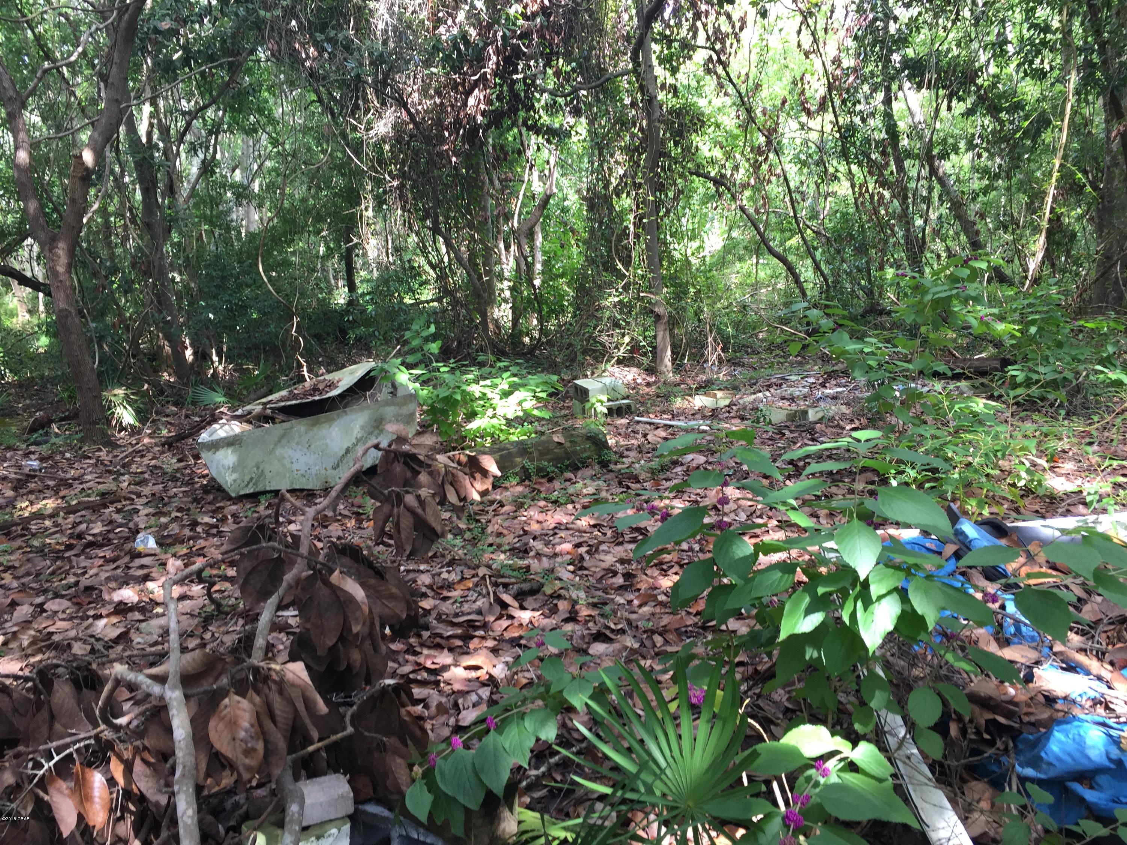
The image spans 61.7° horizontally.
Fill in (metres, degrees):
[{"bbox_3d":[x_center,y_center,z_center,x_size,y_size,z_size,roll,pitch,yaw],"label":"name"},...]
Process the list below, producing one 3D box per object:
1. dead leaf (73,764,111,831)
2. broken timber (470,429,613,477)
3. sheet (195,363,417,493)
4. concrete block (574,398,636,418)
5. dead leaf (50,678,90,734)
[{"bbox_3d":[-1.075,0.853,2.150,0.068,0.155,0.035,-17,0,-31],"label":"dead leaf"},{"bbox_3d":[-0.150,0.248,7.405,1.180,0.260,0.280,-6,12,-32],"label":"broken timber"},{"bbox_3d":[-1.990,-0.001,7.260,1.600,0.800,1.000,-4,11,-20],"label":"sheet"},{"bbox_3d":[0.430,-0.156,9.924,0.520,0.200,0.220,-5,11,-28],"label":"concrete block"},{"bbox_3d":[-1.329,0.767,2.550,0.076,0.177,0.035,-33,0,-31],"label":"dead leaf"}]

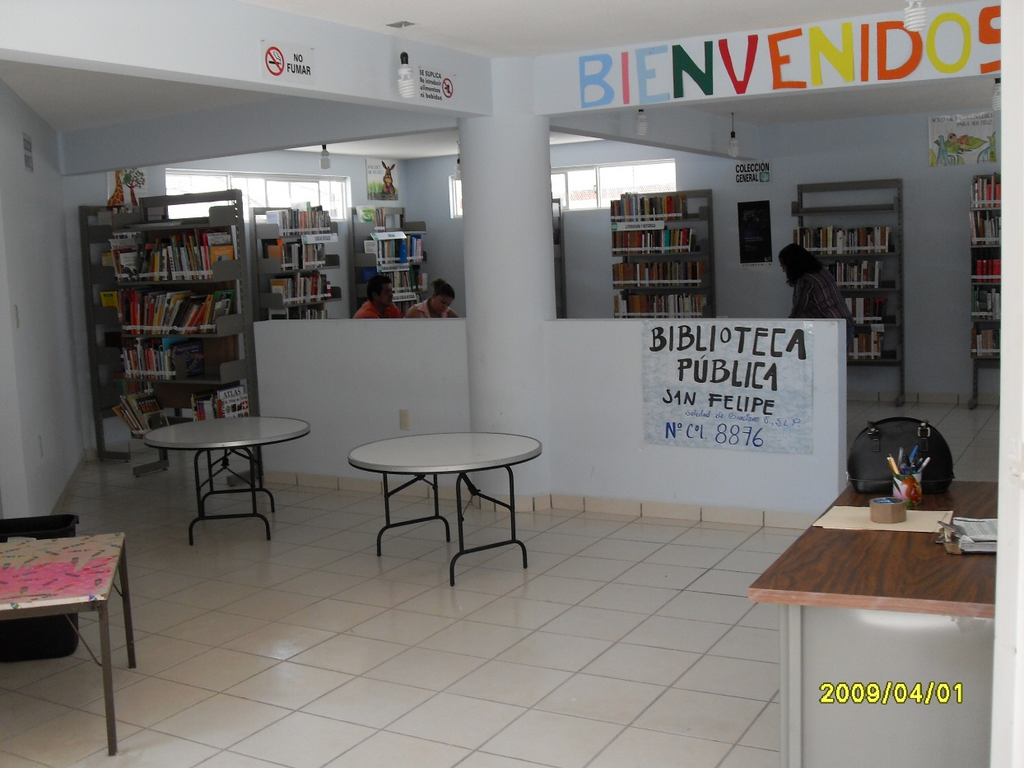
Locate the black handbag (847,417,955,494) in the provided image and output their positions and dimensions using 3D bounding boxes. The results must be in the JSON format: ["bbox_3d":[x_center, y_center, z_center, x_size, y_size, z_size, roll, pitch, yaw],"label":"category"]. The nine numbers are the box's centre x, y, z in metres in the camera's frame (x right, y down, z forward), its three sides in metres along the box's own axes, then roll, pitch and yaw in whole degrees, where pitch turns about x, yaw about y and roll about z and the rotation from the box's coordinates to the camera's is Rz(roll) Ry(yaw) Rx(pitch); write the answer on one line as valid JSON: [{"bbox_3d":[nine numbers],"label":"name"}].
[{"bbox_3d":[1.107,0.193,3.136,0.305,0.218,0.140,-1,7,14],"label":"black handbag"}]

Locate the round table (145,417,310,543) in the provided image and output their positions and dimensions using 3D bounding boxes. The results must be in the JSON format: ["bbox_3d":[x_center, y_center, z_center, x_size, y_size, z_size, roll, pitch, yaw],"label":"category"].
[{"bbox_3d":[-1.568,0.526,6.096,0.910,0.561,0.910,-4,7,-10],"label":"round table"}]

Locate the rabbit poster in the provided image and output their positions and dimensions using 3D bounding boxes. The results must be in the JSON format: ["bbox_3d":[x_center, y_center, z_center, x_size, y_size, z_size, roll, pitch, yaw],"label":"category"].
[{"bbox_3d":[-1.393,-2.200,11.802,0.015,0.430,0.550,1,8,30],"label":"rabbit poster"}]

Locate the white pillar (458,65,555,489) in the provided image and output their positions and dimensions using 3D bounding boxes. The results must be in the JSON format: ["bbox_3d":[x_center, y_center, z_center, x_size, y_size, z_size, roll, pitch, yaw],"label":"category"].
[{"bbox_3d":[-0.009,-0.567,6.352,0.530,2.540,0.530,-2,7,0],"label":"white pillar"}]

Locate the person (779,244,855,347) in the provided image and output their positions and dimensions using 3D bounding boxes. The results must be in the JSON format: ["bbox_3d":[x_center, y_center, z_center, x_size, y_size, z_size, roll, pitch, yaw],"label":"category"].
[{"bbox_3d":[2.062,-0.228,7.385,0.580,1.450,0.480,-1,7,15],"label":"person"}]

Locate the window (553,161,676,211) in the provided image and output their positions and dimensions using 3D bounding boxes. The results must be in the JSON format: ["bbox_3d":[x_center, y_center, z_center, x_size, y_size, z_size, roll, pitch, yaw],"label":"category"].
[{"bbox_3d":[0.455,-1.981,11.162,2.580,0.445,0.100,1,8,30],"label":"window"}]

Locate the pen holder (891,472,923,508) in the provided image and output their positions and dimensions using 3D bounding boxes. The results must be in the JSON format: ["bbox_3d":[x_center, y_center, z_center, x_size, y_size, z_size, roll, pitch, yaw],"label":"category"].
[{"bbox_3d":[1.075,0.279,2.970,0.079,0.090,0.079,0,7,20],"label":"pen holder"}]

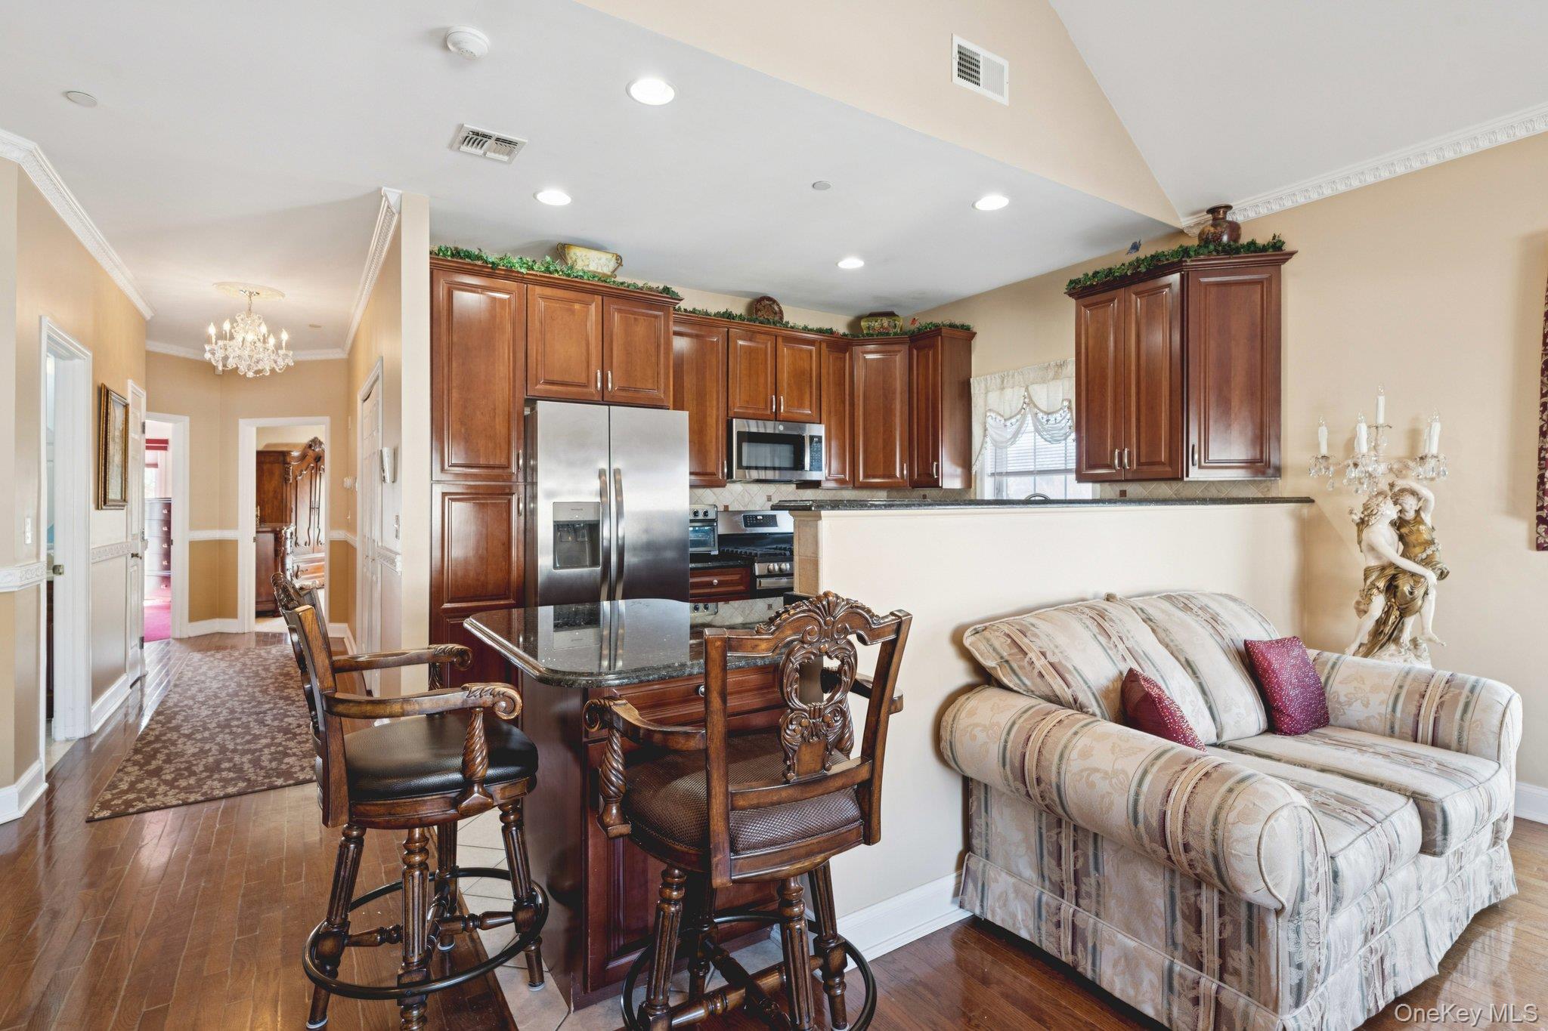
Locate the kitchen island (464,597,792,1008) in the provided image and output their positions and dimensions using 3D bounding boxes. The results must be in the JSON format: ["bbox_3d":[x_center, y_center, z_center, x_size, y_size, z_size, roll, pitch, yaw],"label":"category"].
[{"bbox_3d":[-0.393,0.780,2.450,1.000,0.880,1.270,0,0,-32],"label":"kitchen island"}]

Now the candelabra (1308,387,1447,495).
[{"bbox_3d":[2.510,-0.302,3.044,0.460,0.430,0.460,1,1,40],"label":"candelabra"}]

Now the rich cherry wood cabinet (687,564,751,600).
[{"bbox_3d":[-0.521,0.764,4.803,0.490,0.875,0.618,-1,1,-33],"label":"rich cherry wood cabinet"}]

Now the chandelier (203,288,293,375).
[{"bbox_3d":[-3.554,-1.249,4.950,0.520,0.600,0.520,-1,1,-36],"label":"chandelier"}]

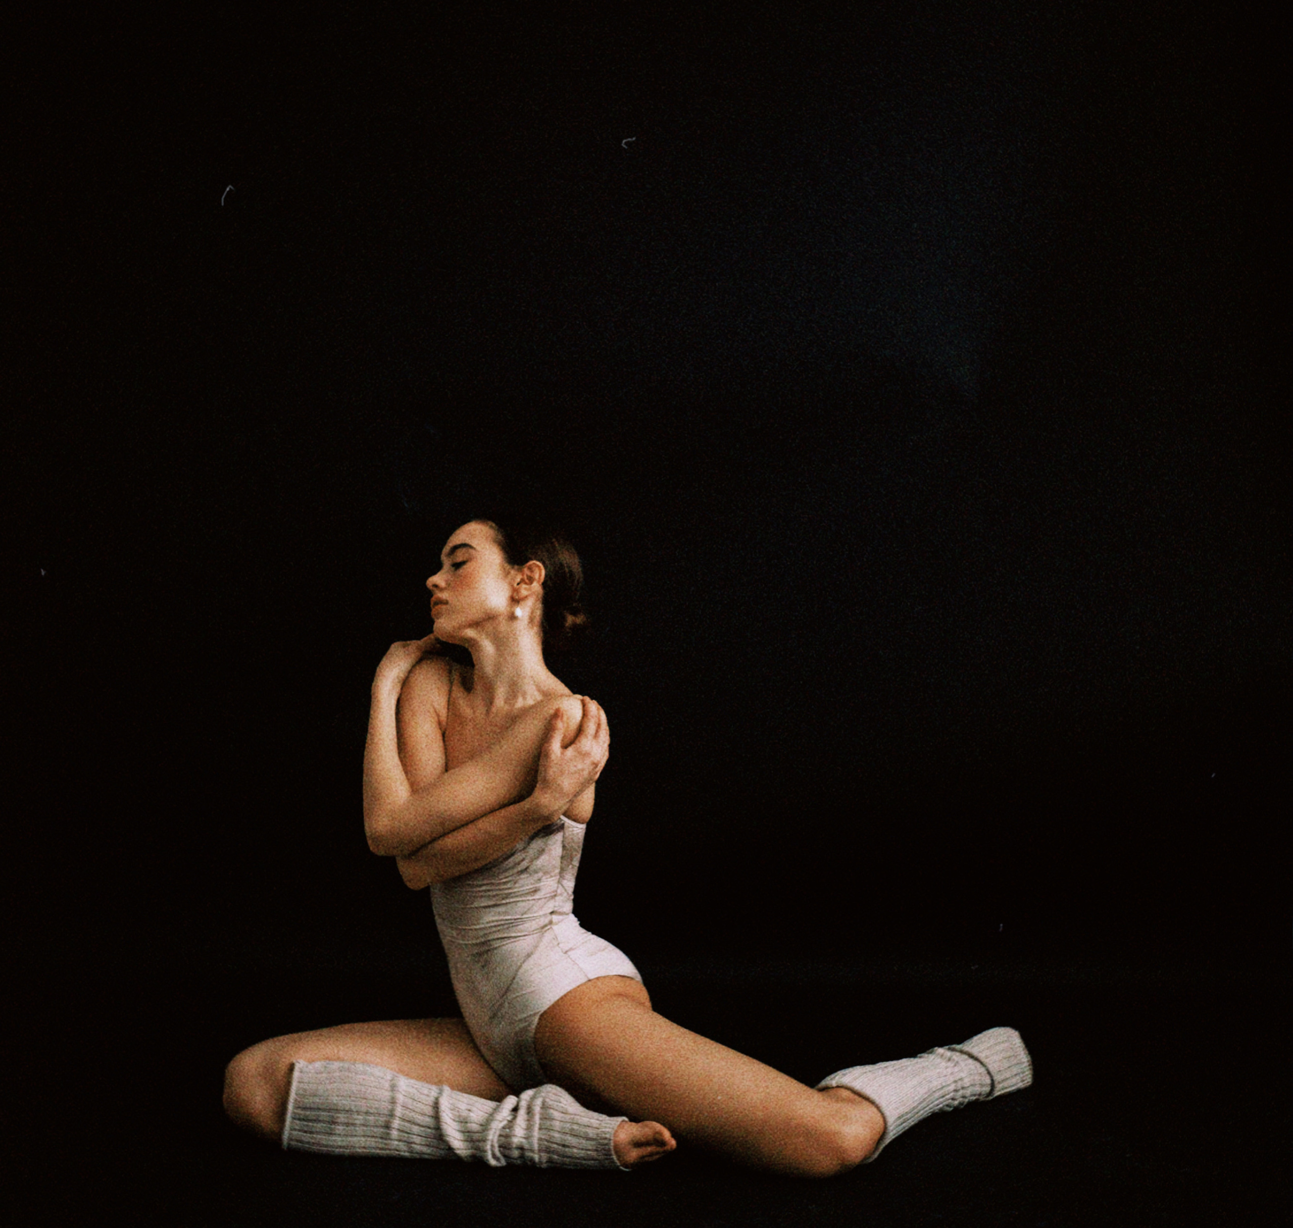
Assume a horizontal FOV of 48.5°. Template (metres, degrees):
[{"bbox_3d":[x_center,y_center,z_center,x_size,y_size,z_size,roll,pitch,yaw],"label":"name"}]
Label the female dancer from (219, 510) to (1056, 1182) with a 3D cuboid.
[{"bbox_3d":[0.074,0.329,2.158,1.213,0.953,0.669,-2,3,-37],"label":"female dancer"}]

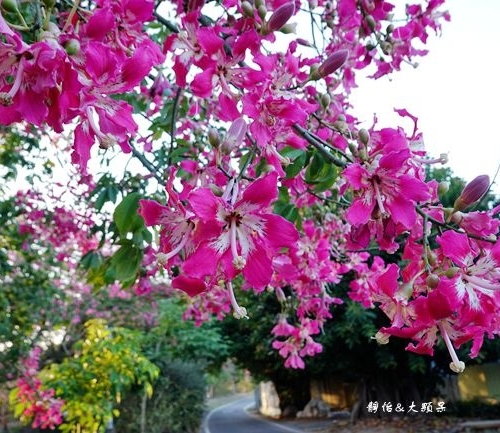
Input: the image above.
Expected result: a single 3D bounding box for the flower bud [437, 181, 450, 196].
[{"bbox_3d":[0.288,-0.042,0.780,0.018,0.024,0.018,0,-17,0],"label":"flower bud"}]

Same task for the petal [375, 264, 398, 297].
[{"bbox_3d":[0.184,0.086,0.700,0.035,0.048,0.022,-11,-20,31],"label":"petal"}]

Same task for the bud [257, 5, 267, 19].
[{"bbox_3d":[0.021,-0.345,0.880,0.017,0.024,0.017,0,-17,0],"label":"bud"}]

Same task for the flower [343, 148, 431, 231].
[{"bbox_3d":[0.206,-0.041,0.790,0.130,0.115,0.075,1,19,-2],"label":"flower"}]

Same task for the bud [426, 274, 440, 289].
[{"bbox_3d":[0.234,0.083,0.670,0.017,0.018,0.017,0,-17,0],"label":"bud"}]

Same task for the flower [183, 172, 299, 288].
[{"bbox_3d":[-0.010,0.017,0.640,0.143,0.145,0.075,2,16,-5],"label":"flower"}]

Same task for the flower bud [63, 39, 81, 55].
[{"bbox_3d":[-0.231,-0.221,0.680,0.022,0.020,0.022,0,-17,0],"label":"flower bud"}]

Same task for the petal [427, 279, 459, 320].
[{"bbox_3d":[0.244,0.105,0.660,0.034,0.055,0.023,25,-12,-17],"label":"petal"}]

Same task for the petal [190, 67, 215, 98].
[{"bbox_3d":[-0.084,-0.235,0.920,0.046,0.055,0.022,5,7,-15],"label":"petal"}]

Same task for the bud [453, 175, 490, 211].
[{"bbox_3d":[0.292,-0.031,0.690,0.025,0.064,0.025,44,-3,0],"label":"bud"}]

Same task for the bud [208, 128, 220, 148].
[{"bbox_3d":[-0.059,-0.127,0.850,0.019,0.033,0.019,0,-17,0],"label":"bud"}]

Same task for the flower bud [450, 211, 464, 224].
[{"bbox_3d":[0.272,0.001,0.690,0.017,0.018,0.017,5,-18,-17],"label":"flower bud"}]

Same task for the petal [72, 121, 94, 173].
[{"bbox_3d":[-0.202,-0.084,0.630,0.027,0.064,0.025,7,-10,-24],"label":"petal"}]

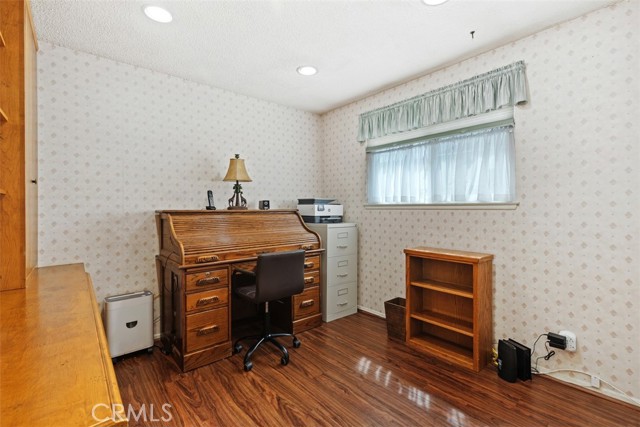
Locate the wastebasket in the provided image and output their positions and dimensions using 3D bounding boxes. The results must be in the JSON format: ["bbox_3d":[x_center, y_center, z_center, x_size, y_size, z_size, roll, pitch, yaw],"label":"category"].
[{"bbox_3d":[0.753,0.987,2.644,0.205,0.315,0.235,1,1,41],"label":"wastebasket"}]

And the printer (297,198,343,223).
[{"bbox_3d":[0.010,-0.023,3.374,0.435,0.280,0.340,0,1,-40],"label":"printer"}]

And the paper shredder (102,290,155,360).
[{"bbox_3d":[-1.543,0.895,2.299,0.335,0.480,0.200,0,1,-40],"label":"paper shredder"}]

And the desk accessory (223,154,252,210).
[{"bbox_3d":[-0.826,-0.312,2.872,0.275,0.560,0.275,0,1,-40],"label":"desk accessory"}]

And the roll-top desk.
[{"bbox_3d":[-0.704,0.553,2.715,1.360,1.165,0.750,0,1,-40],"label":"roll-top desk"}]

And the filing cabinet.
[{"bbox_3d":[0.037,0.625,3.369,0.455,1.015,0.700,0,1,-40],"label":"filing cabinet"}]

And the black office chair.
[{"bbox_3d":[-0.434,0.709,2.343,0.540,0.865,0.550,0,1,-40],"label":"black office chair"}]

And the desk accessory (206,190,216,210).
[{"bbox_3d":[-1.033,-0.122,2.700,0.070,0.180,0.080,0,1,-40],"label":"desk accessory"}]

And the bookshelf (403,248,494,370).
[{"bbox_3d":[1.052,0.743,2.389,0.290,0.815,0.625,0,1,-40],"label":"bookshelf"}]

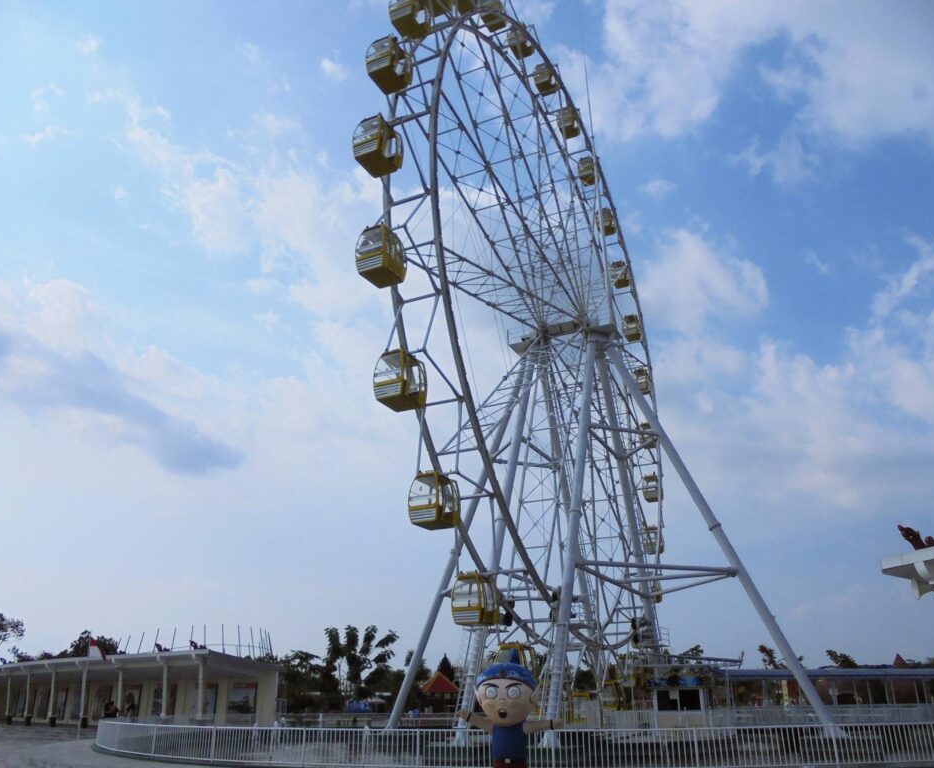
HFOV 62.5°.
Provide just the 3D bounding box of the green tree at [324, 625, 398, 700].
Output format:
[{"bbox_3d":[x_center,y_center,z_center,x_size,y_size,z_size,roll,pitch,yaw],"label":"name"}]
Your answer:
[{"bbox_3d":[-6.607,17.475,47.030,4.530,5.300,4.300,2,-22,-7],"label":"green tree"}]

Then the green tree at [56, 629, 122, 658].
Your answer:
[{"bbox_3d":[-27.024,20.294,53.951,4.350,5.730,4.130,9,-24,-24],"label":"green tree"}]

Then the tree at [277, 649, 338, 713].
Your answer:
[{"bbox_3d":[-9.511,17.614,45.294,3.530,3.860,3.360,3,-22,-11],"label":"tree"}]

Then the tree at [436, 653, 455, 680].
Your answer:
[{"bbox_3d":[-1.591,22.114,57.266,1.800,4.010,1.800,0,-21,-2],"label":"tree"}]

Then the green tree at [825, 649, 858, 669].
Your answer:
[{"bbox_3d":[30.220,23.182,61.269,3.000,4.000,2.900,-10,-23,23],"label":"green tree"}]

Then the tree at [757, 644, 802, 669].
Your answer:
[{"bbox_3d":[24.411,22.315,59.216,3.390,4.280,3.220,-9,-23,19],"label":"tree"}]

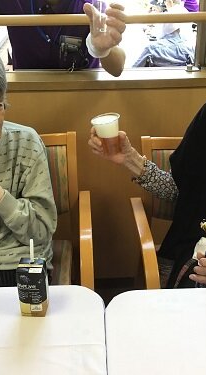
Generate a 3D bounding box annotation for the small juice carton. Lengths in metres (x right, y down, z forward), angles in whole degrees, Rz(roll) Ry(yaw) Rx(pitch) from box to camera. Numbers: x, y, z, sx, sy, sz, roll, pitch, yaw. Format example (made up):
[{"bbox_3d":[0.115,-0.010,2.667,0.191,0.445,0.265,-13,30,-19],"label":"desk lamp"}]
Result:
[{"bbox_3d":[-0.129,0.186,0.837,0.048,0.100,0.039,0,24,2],"label":"small juice carton"}]

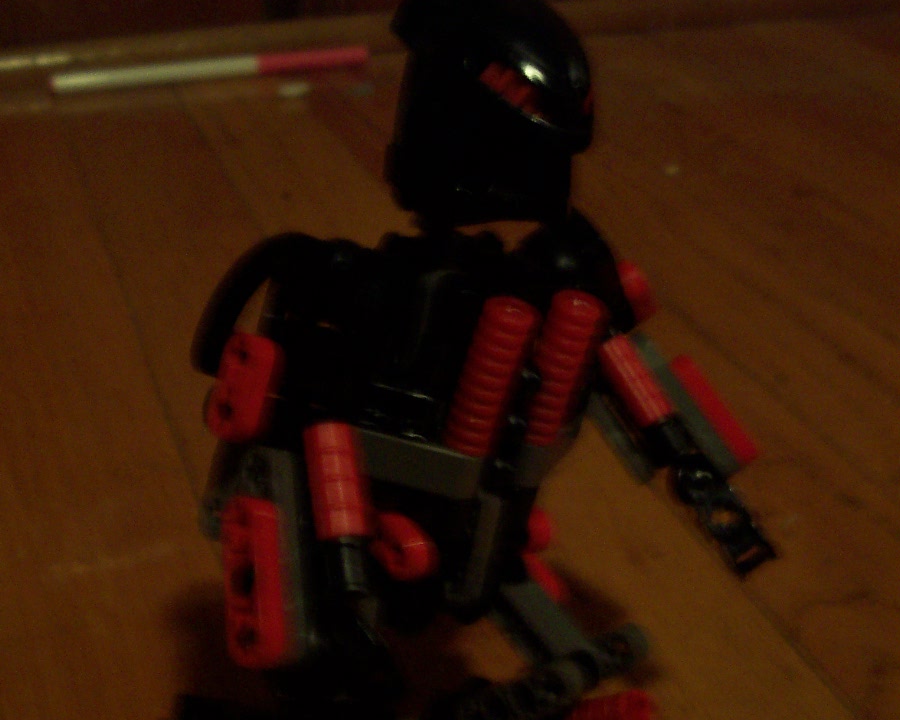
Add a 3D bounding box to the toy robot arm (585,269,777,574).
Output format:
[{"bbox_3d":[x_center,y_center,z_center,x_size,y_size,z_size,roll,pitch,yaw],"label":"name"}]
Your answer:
[{"bbox_3d":[0.039,0.011,0.217,0.019,0.051,0.015,-33,12,-6],"label":"toy robot arm"}]

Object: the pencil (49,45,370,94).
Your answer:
[{"bbox_3d":[-0.112,-0.138,0.607,0.148,0.009,0.009,-8,31,-12],"label":"pencil"}]

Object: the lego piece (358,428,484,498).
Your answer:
[{"bbox_3d":[-0.005,0.014,0.181,0.021,0.007,0.007,17,21,12],"label":"lego piece"}]

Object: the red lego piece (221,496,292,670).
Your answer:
[{"bbox_3d":[-0.027,0.031,0.178,0.004,0.024,0.008,3,-13,-34],"label":"red lego piece"}]

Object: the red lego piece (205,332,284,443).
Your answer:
[{"bbox_3d":[-0.028,0.004,0.176,0.007,0.016,0.005,11,-8,44],"label":"red lego piece"}]

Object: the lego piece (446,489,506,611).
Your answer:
[{"bbox_3d":[0.004,0.027,0.181,0.006,0.015,0.006,17,12,16],"label":"lego piece"}]

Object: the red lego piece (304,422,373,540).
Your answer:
[{"bbox_3d":[-0.015,0.017,0.176,0.008,0.016,0.008,-7,2,0],"label":"red lego piece"}]

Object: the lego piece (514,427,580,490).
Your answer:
[{"bbox_3d":[0.014,0.013,0.190,0.007,0.007,0.013,17,21,12],"label":"lego piece"}]

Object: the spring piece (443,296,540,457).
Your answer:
[{"bbox_3d":[0.005,0.003,0.183,0.007,0.024,0.007,8,28,-15],"label":"spring piece"}]

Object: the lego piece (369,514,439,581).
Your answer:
[{"bbox_3d":[-0.007,0.028,0.190,0.011,0.007,0.005,51,36,15],"label":"lego piece"}]

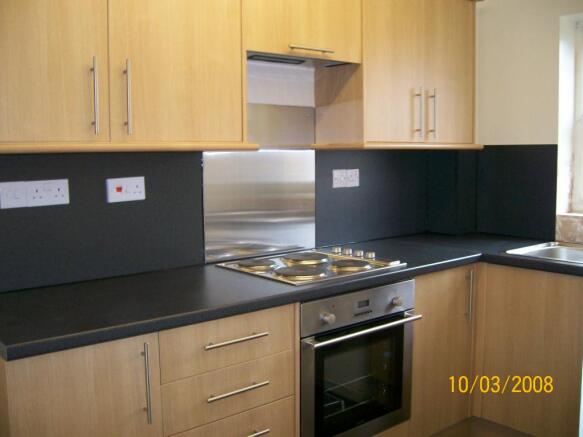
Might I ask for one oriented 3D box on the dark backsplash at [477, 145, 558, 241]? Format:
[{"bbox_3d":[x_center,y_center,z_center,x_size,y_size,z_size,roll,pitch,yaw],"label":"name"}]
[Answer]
[{"bbox_3d":[1.183,-0.142,3.120,0.030,0.482,0.450,-5,8,-39],"label":"dark backsplash"}]

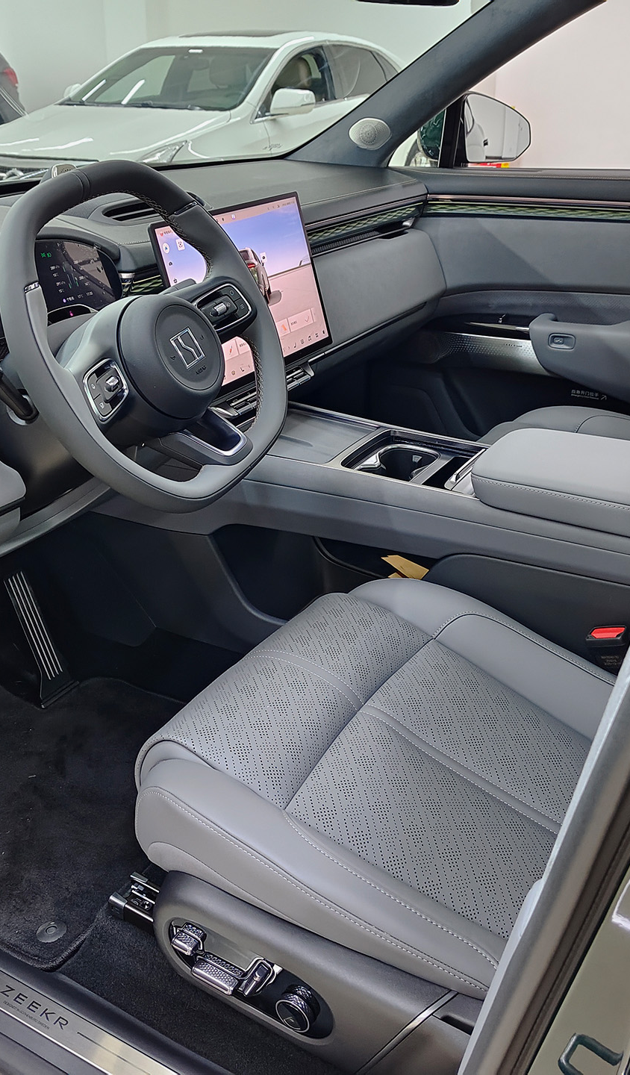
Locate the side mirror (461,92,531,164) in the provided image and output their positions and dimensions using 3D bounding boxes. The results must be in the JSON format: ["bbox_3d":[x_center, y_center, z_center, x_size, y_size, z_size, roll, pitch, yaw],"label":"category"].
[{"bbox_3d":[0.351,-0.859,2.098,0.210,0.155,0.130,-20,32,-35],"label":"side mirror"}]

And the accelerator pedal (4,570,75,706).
[{"bbox_3d":[-0.432,0.155,1.537,0.045,0.205,0.065,-13,12,35],"label":"accelerator pedal"}]

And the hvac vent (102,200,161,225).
[{"bbox_3d":[-0.246,-0.456,1.397,0.080,0.027,0.160,14,29,26],"label":"hvac vent"}]

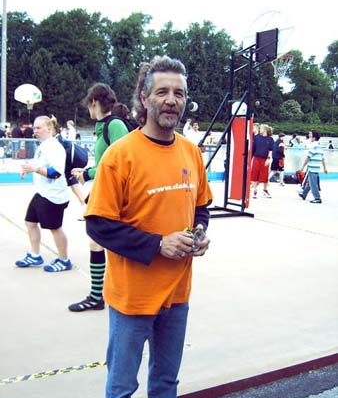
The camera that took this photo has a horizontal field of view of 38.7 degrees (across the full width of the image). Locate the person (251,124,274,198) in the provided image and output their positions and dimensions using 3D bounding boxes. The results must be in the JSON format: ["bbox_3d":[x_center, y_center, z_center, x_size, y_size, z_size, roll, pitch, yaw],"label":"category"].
[{"bbox_3d":[2.287,-0.910,11.709,0.520,1.762,0.380,0,8,-14],"label":"person"}]

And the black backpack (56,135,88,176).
[{"bbox_3d":[-1.017,-0.461,5.100,0.300,0.430,0.320,1,7,-6],"label":"black backpack"}]

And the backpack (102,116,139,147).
[{"bbox_3d":[-0.355,-0.448,3.750,0.300,0.430,0.310,2,7,0],"label":"backpack"}]

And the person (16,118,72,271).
[{"bbox_3d":[-1.285,-0.050,4.929,0.580,1.589,0.500,-1,8,-20],"label":"person"}]

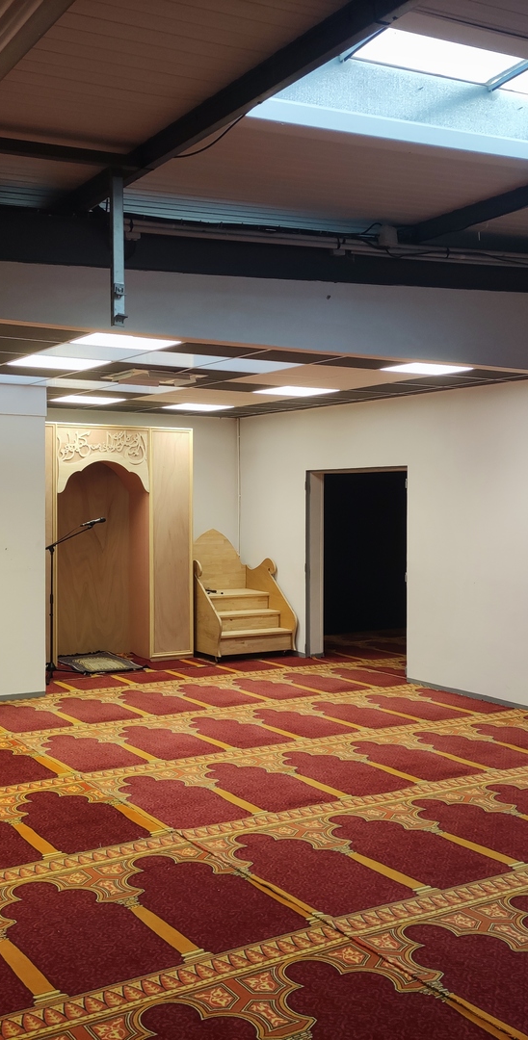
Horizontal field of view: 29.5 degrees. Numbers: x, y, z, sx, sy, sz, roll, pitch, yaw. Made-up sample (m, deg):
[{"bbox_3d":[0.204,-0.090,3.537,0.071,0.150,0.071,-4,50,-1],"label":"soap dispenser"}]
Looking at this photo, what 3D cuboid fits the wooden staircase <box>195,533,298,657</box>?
[{"bbox_3d":[-0.322,0.785,10.911,0.910,1.355,1.060,-1,1,-31],"label":"wooden staircase"}]

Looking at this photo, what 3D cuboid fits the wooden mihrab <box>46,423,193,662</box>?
[{"bbox_3d":[-1.757,0.253,10.359,2.040,2.435,0.560,-1,1,-33],"label":"wooden mihrab"}]

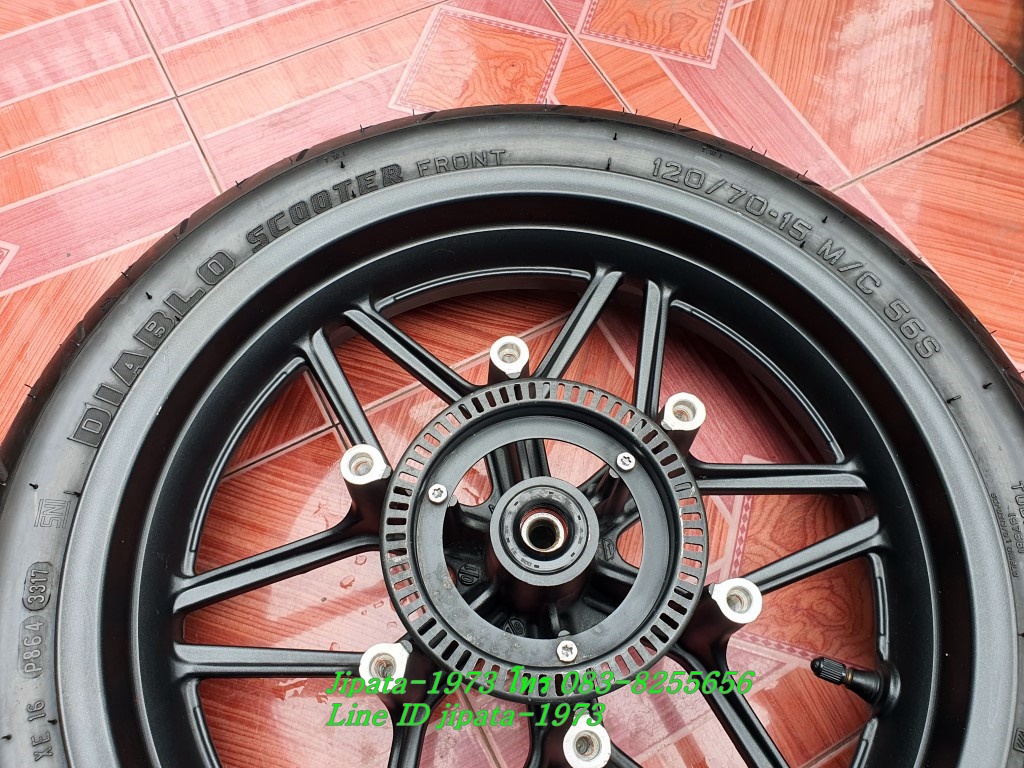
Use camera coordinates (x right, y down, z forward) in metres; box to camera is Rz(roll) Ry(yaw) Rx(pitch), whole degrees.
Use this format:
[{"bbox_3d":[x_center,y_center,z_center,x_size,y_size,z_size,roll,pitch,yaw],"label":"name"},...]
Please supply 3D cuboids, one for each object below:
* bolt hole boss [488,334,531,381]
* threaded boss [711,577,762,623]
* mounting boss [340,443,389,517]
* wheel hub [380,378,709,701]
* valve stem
[{"bbox_3d":[-0.001,-0.006,0.361,0.018,0.034,0.021,-9,67,-5],"label":"bolt hole boss"},{"bbox_3d":[0.089,0.091,0.318,0.021,0.028,0.018,19,68,7],"label":"threaded boss"},{"bbox_3d":[-0.063,0.042,0.342,0.021,0.040,0.018,19,68,7],"label":"mounting boss"},{"bbox_3d":[0.013,0.071,0.344,0.136,0.064,0.136,0,67,-1],"label":"wheel hub"},{"bbox_3d":[0.161,0.141,0.368,0.037,0.015,0.015,18,68,7],"label":"valve stem"}]

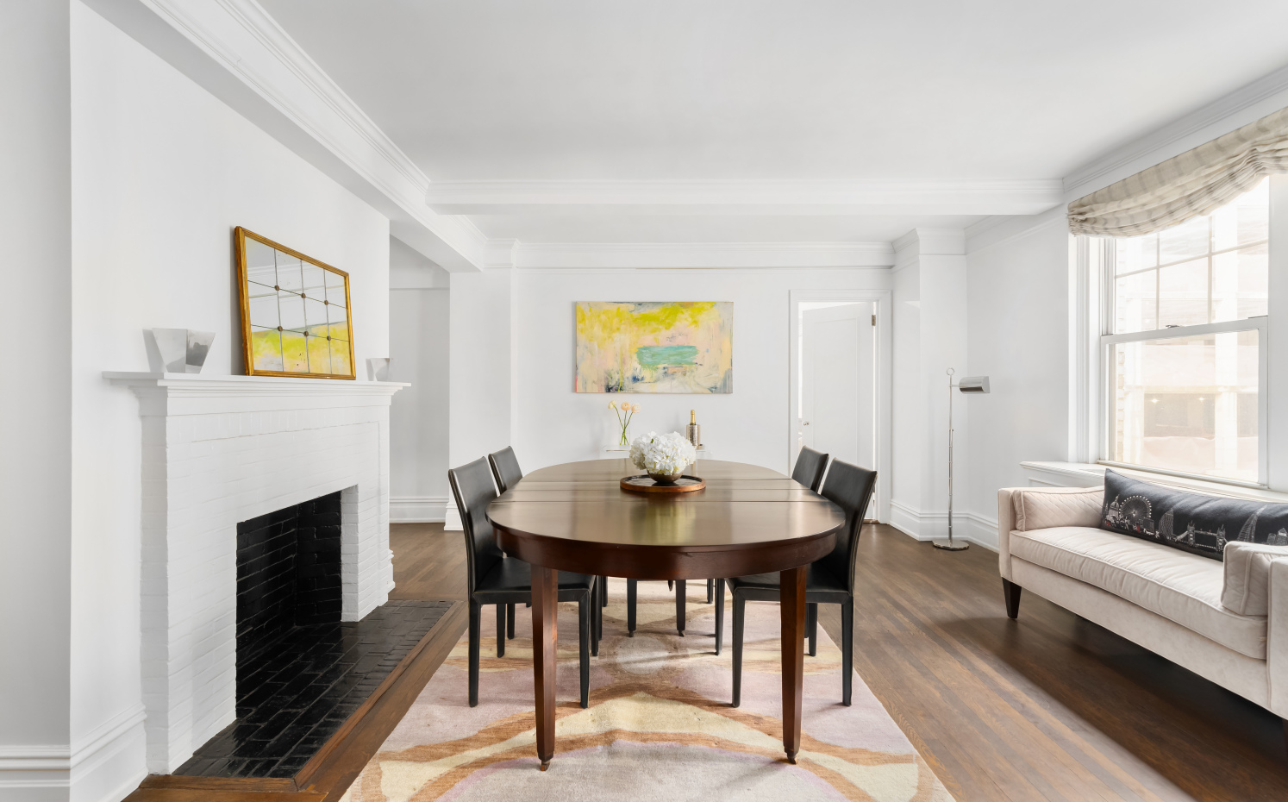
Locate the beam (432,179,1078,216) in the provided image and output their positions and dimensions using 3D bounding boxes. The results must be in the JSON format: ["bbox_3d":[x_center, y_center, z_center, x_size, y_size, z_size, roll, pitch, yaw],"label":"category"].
[{"bbox_3d":[0.660,-1.377,3.660,4.220,0.145,0.280,0,1,-1],"label":"beam"}]

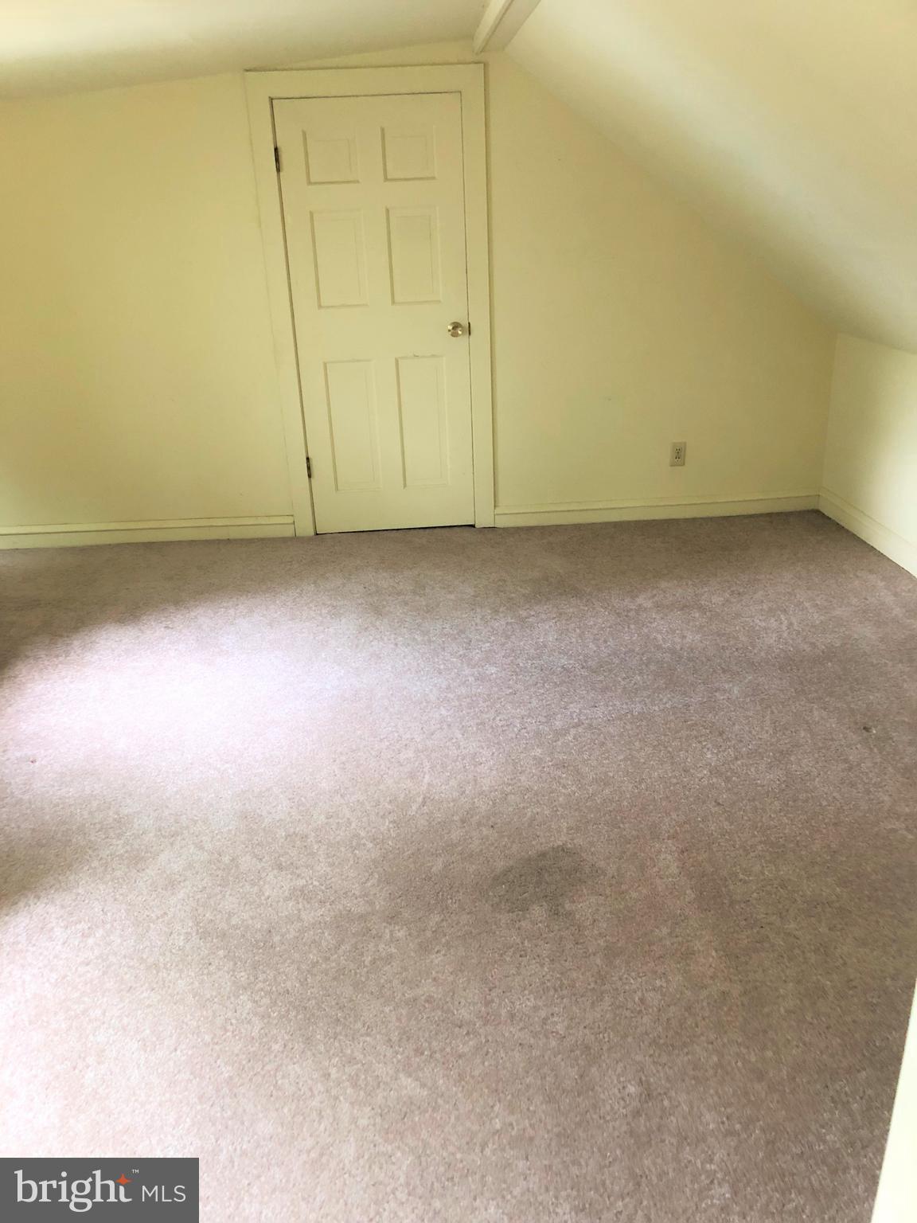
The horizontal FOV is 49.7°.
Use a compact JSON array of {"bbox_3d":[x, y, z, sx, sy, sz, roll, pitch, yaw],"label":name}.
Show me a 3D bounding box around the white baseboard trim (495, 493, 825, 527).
[{"bbox_3d":[0.967,-0.501,4.809,1.598,0.098,0.020,-4,23,-3],"label":"white baseboard trim"}]

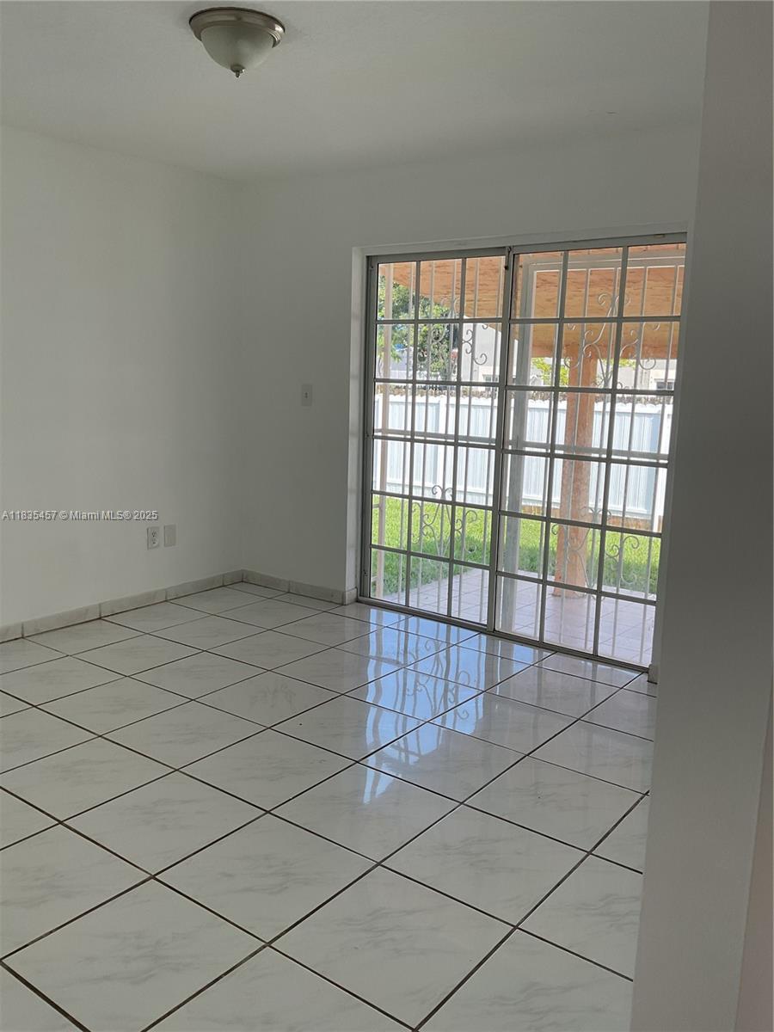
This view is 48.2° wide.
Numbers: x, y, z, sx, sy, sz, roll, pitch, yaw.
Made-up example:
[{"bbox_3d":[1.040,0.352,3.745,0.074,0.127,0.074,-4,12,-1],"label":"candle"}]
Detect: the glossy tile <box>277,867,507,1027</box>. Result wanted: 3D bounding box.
[{"bbox_3d":[0.020,1.067,2.188,0.440,0.012,0.440,9,13,36],"label":"glossy tile"}]

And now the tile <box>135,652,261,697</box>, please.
[{"bbox_3d":[-0.870,0.737,4.001,0.448,0.010,0.448,9,13,36],"label":"tile"}]

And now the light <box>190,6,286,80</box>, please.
[{"bbox_3d":[-0.476,-1.483,2.763,0.295,0.151,0.295,1,10,0],"label":"light"}]

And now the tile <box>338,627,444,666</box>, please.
[{"bbox_3d":[0.041,0.680,4.464,0.447,0.010,0.447,9,13,36],"label":"tile"}]

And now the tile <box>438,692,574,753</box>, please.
[{"bbox_3d":[0.488,0.852,3.567,0.447,0.010,0.447,9,13,36],"label":"tile"}]

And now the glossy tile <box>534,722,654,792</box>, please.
[{"bbox_3d":[0.845,0.904,3.280,0.448,0.010,0.448,9,13,36],"label":"glossy tile"}]

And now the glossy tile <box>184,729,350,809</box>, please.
[{"bbox_3d":[-0.426,0.912,3.124,0.447,0.010,0.447,9,13,36],"label":"glossy tile"}]

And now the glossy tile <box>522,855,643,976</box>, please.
[{"bbox_3d":[0.646,1.066,2.274,0.440,0.012,0.440,9,13,36],"label":"glossy tile"}]

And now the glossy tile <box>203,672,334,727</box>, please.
[{"bbox_3d":[-0.503,0.784,3.686,0.440,0.012,0.440,9,13,36],"label":"glossy tile"}]

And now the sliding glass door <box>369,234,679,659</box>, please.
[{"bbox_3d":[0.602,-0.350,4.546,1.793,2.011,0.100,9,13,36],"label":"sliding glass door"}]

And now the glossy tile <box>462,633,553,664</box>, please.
[{"bbox_3d":[0.617,0.691,4.470,0.447,0.010,0.244,9,13,36],"label":"glossy tile"}]

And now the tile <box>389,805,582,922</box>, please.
[{"bbox_3d":[0.291,1.010,2.539,0.440,0.012,0.440,9,13,36],"label":"tile"}]

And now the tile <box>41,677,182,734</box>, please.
[{"bbox_3d":[-1.130,0.785,3.599,0.440,0.012,0.440,9,13,36],"label":"tile"}]

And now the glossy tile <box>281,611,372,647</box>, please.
[{"bbox_3d":[-0.320,0.621,4.712,0.448,0.010,0.448,9,13,36],"label":"glossy tile"}]

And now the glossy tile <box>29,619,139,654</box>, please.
[{"bbox_3d":[-1.570,0.627,4.525,0.398,0.010,0.448,9,13,36],"label":"glossy tile"}]

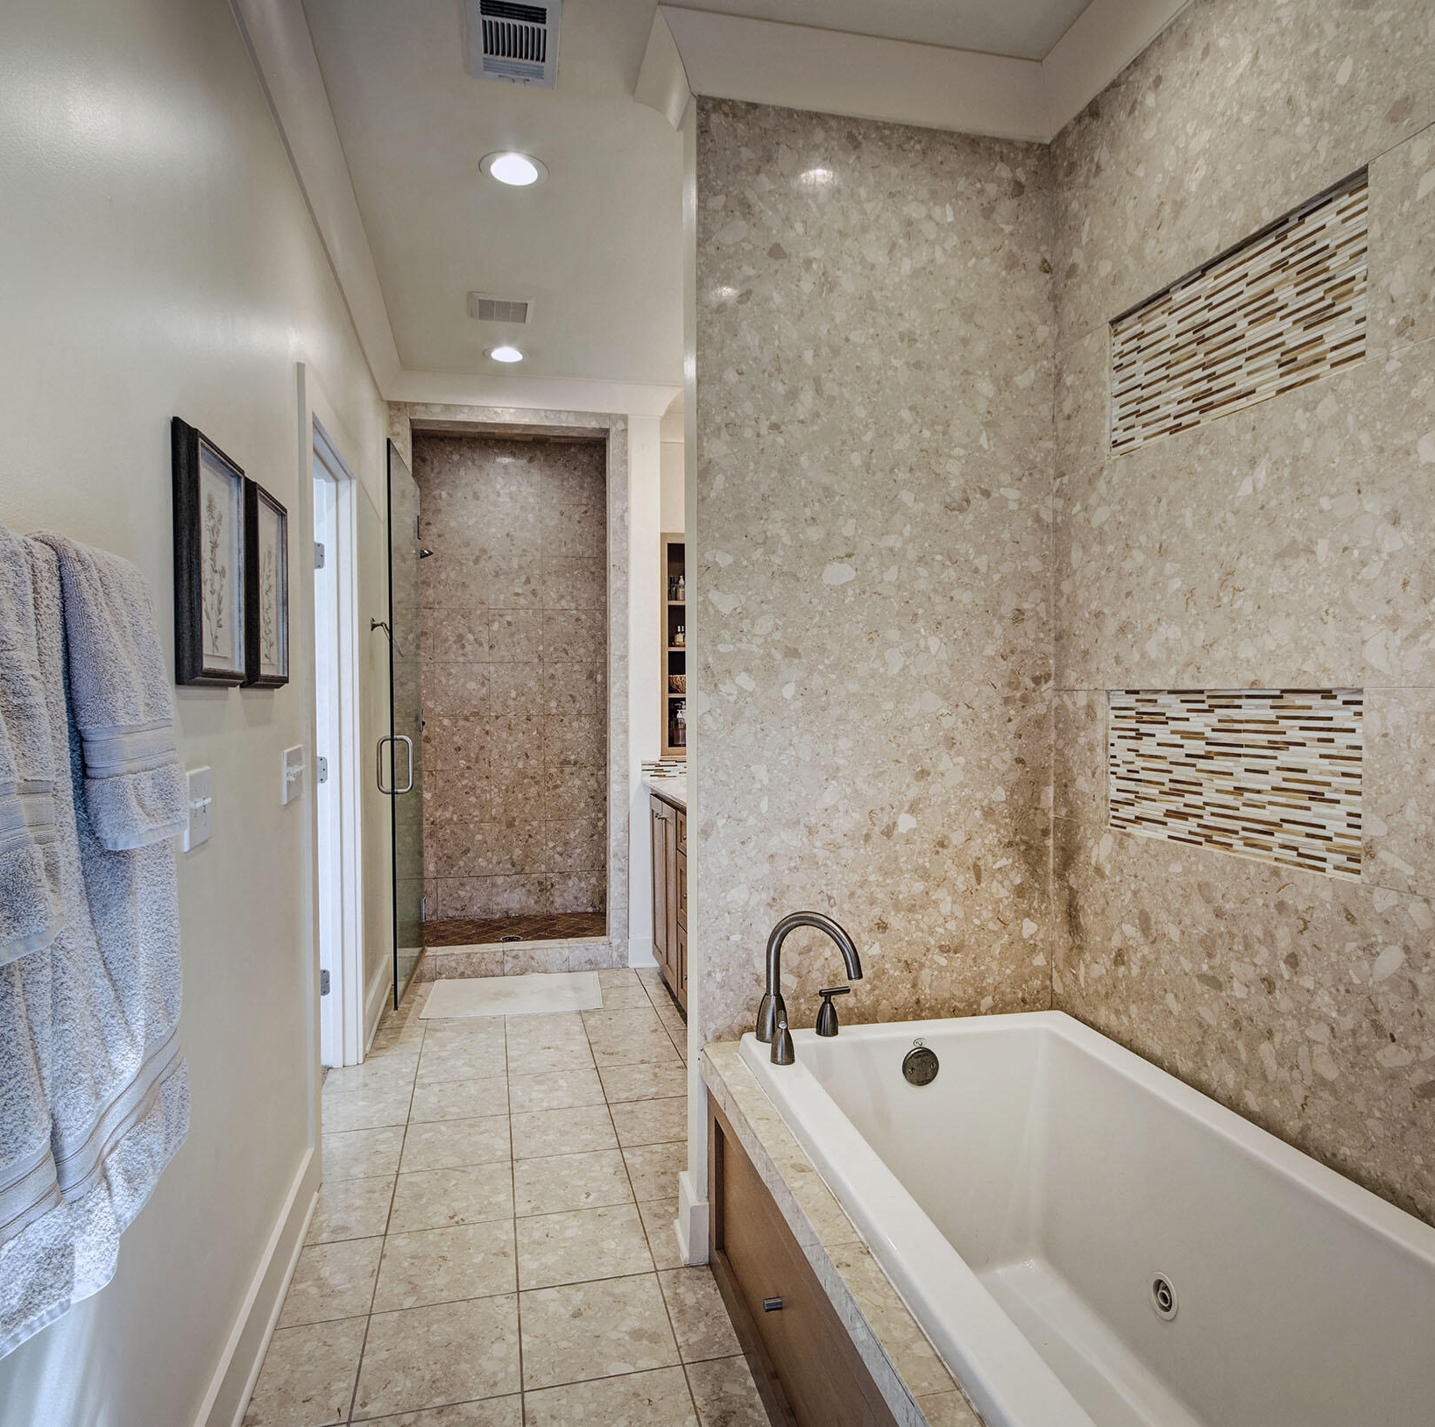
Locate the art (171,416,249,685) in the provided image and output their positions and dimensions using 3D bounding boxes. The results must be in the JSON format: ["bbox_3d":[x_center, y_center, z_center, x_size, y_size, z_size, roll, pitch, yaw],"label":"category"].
[{"bbox_3d":[-0.878,-0.257,1.577,0.033,0.418,0.345,0,1,-14],"label":"art"}]

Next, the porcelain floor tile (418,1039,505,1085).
[{"bbox_3d":[-0.898,1.253,3.188,0.302,0.010,0.292,0,1,-14],"label":"porcelain floor tile"}]

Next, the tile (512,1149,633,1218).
[{"bbox_3d":[-0.392,1.266,2.420,0.302,0.010,0.292,0,1,-14],"label":"tile"}]

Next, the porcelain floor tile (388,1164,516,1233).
[{"bbox_3d":[-0.688,1.268,2.346,0.302,0.010,0.292,0,1,-14],"label":"porcelain floor tile"}]

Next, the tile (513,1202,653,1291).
[{"bbox_3d":[-0.327,1.292,2.173,0.306,0.011,0.298,0,1,-14],"label":"tile"}]

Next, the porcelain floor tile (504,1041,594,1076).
[{"bbox_3d":[-0.602,1.252,3.262,0.302,0.010,0.292,0,1,-14],"label":"porcelain floor tile"}]

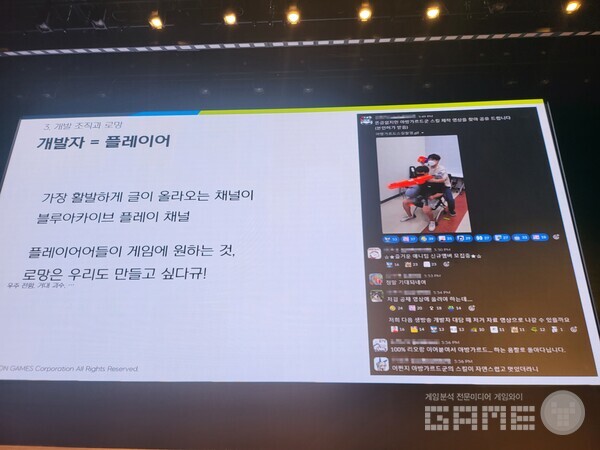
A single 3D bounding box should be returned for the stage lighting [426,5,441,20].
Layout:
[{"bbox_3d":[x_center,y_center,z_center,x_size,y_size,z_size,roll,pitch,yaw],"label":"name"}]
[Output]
[{"bbox_3d":[2.594,-4.129,8.083,0.276,0.331,0.294,-1,-55,3],"label":"stage lighting"}]

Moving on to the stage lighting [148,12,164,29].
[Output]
[{"bbox_3d":[-2.917,-4.157,8.456,0.309,0.371,0.330,-1,-55,3],"label":"stage lighting"}]

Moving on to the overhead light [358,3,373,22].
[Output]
[{"bbox_3d":[1.289,-4.183,8.189,0.294,0.353,0.314,-1,-55,3],"label":"overhead light"}]

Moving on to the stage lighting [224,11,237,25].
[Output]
[{"bbox_3d":[-1.397,-4.170,8.361,0.264,0.317,0.282,-1,-55,3],"label":"stage lighting"}]

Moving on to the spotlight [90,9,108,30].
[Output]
[{"bbox_3d":[-4.127,-4.230,8.562,0.336,0.403,0.358,-1,-55,3],"label":"spotlight"}]

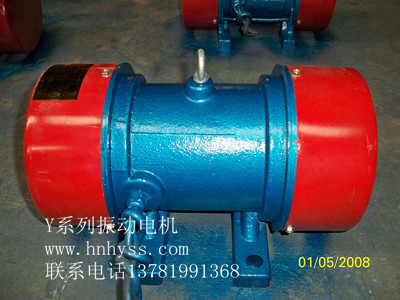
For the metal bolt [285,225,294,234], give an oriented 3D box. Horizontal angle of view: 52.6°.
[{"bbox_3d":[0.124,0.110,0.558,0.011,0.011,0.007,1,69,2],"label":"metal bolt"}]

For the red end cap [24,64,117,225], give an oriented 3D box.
[{"bbox_3d":[-0.148,-0.006,0.549,0.087,0.216,0.216,1,38,2],"label":"red end cap"}]

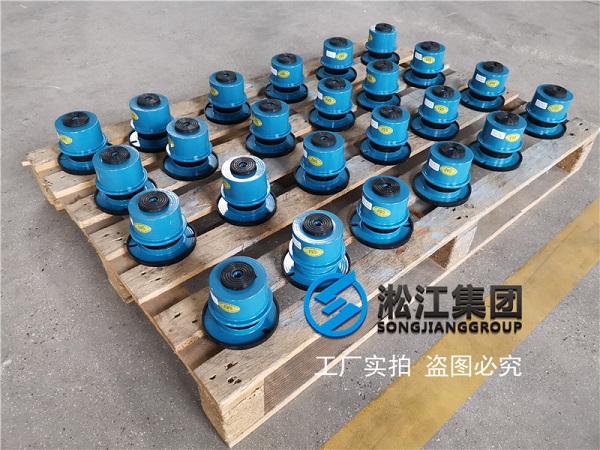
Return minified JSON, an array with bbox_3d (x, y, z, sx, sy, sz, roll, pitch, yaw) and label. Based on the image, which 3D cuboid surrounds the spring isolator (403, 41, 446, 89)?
[{"bbox_3d":[0.383,-0.490,1.410,0.125,0.105,0.125,12,43,11],"label":"spring isolator"}]

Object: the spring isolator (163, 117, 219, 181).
[{"bbox_3d":[-0.245,-0.178,1.041,0.124,0.104,0.124,1,43,-1],"label":"spring isolator"}]

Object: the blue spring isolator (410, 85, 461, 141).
[{"bbox_3d":[0.354,-0.293,1.191,0.124,0.104,0.124,9,43,8],"label":"blue spring isolator"}]

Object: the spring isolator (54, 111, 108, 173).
[{"bbox_3d":[-0.488,-0.193,1.049,0.125,0.105,0.125,7,43,6],"label":"spring isolator"}]

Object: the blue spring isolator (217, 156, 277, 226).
[{"bbox_3d":[-0.109,-0.077,0.937,0.124,0.104,0.124,1,43,-1],"label":"blue spring isolator"}]

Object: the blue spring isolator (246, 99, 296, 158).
[{"bbox_3d":[-0.069,-0.238,1.114,0.124,0.104,0.124,1,43,-1],"label":"blue spring isolator"}]

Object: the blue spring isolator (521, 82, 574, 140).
[{"bbox_3d":[0.643,-0.300,1.211,0.124,0.104,0.124,8,43,7],"label":"blue spring isolator"}]

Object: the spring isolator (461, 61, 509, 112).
[{"bbox_3d":[0.525,-0.394,1.308,0.124,0.104,0.124,6,43,5],"label":"spring isolator"}]

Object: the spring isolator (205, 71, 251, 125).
[{"bbox_3d":[-0.191,-0.343,1.230,0.126,0.104,0.126,1,42,-1],"label":"spring isolator"}]

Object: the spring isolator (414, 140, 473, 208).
[{"bbox_3d":[0.317,-0.119,1.006,0.126,0.104,0.126,19,45,17],"label":"spring isolator"}]

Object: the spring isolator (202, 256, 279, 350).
[{"bbox_3d":[-0.094,0.111,0.731,0.125,0.105,0.125,1,42,-1],"label":"spring isolator"}]

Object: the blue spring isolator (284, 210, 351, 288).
[{"bbox_3d":[0.031,0.036,0.822,0.125,0.102,0.125,1,42,-1],"label":"blue spring isolator"}]

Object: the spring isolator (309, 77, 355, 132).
[{"bbox_3d":[0.087,-0.323,1.220,0.126,0.104,0.126,1,42,-1],"label":"spring isolator"}]

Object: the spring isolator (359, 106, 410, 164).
[{"bbox_3d":[0.209,-0.224,1.111,0.125,0.105,0.125,1,42,-1],"label":"spring isolator"}]

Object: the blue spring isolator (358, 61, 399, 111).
[{"bbox_3d":[0.224,-0.399,1.303,0.125,0.105,0.125,1,42,-1],"label":"blue spring isolator"}]

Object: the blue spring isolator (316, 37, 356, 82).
[{"bbox_3d":[0.113,-0.506,1.417,0.125,0.105,0.125,-4,43,-7],"label":"blue spring isolator"}]

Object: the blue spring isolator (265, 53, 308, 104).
[{"bbox_3d":[-0.035,-0.418,1.311,0.124,0.104,0.124,1,43,-1],"label":"blue spring isolator"}]

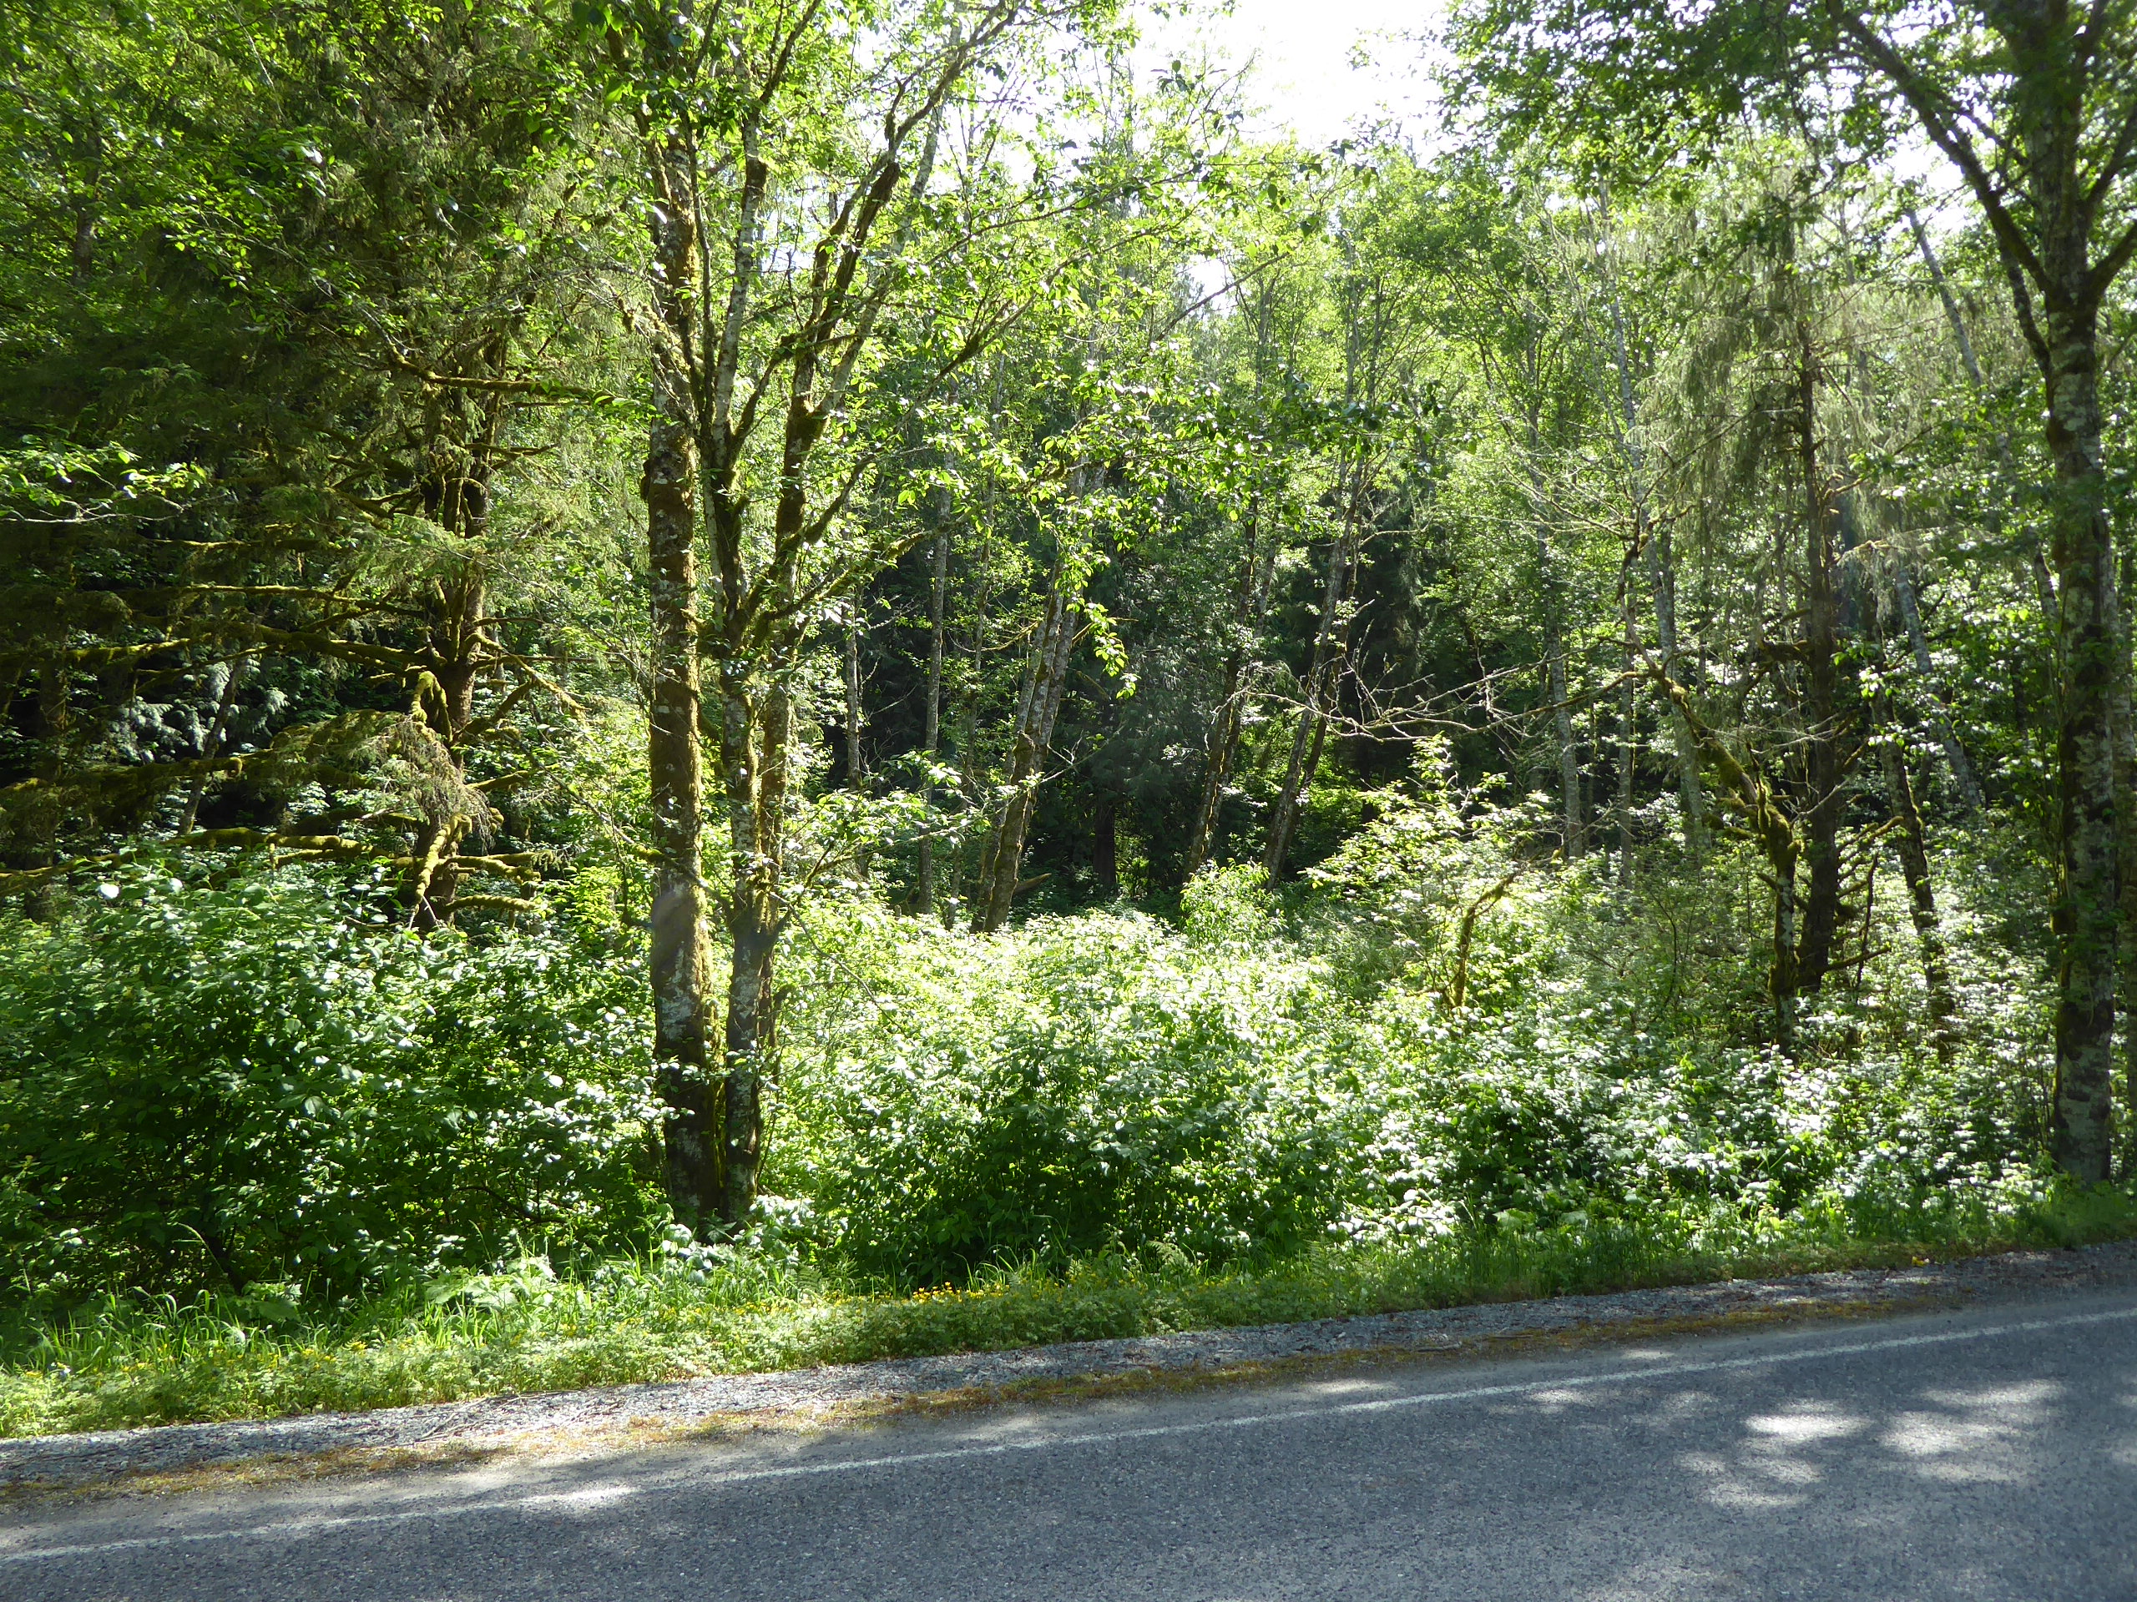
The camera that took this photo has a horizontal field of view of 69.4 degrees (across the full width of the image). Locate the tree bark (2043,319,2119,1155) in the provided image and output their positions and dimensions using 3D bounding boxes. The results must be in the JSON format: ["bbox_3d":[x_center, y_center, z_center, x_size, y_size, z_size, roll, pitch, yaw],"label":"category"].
[{"bbox_3d":[7.017,-0.533,10.714,0.417,6.201,0.417,-1,-7,33],"label":"tree bark"}]

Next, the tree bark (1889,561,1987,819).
[{"bbox_3d":[10.296,-1.345,18.240,0.217,3.082,0.217,-17,-7,29],"label":"tree bark"}]

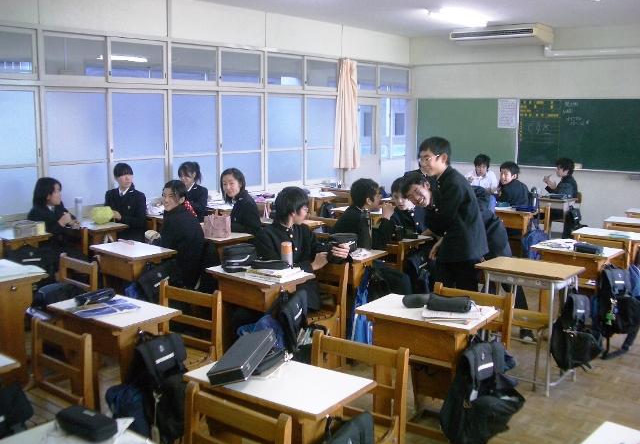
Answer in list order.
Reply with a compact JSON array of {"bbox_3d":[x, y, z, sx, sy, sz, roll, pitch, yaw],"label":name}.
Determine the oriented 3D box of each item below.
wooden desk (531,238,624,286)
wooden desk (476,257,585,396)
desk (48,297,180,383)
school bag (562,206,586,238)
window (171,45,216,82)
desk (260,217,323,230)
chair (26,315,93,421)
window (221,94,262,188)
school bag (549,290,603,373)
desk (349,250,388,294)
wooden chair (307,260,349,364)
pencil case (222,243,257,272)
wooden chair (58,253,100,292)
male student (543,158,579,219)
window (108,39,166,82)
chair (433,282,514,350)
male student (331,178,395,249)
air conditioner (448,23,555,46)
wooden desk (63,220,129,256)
[{"bbox_3d":[1.888,0.563,4.819,0.378,0.765,0.600,-9,13,-44],"label":"wooden desk"},{"bbox_3d":[1.343,0.659,4.200,0.600,0.765,0.378,8,12,41],"label":"wooden desk"},{"bbox_3d":[-1.042,0.814,3.349,0.630,0.739,0.352,7,12,37],"label":"desk"},{"bbox_3d":[3.082,0.045,7.811,0.180,0.440,0.320,10,13,44],"label":"school bag"},{"bbox_3d":[-1.446,-1.814,7.487,0.050,0.430,0.700,8,13,38],"label":"window"},{"bbox_3d":[-0.332,0.384,6.010,0.600,0.770,0.400,8,13,38],"label":"desk"},{"bbox_3d":[-1.286,0.882,2.851,0.450,0.768,0.430,6,11,35],"label":"chair"},{"bbox_3d":[-0.954,-0.987,7.914,0.055,1.146,0.754,8,12,40],"label":"window"},{"bbox_3d":[1.585,0.667,4.016,0.275,0.435,0.180,-6,10,-29],"label":"school bag"},{"bbox_3d":[0.142,0.583,4.715,0.600,0.765,0.378,7,11,37],"label":"desk"},{"bbox_3d":[-0.091,0.666,4.127,0.410,0.800,0.430,6,11,29],"label":"wooden chair"},{"bbox_3d":[-0.524,0.237,4.184,0.185,0.144,0.140,1,9,6],"label":"pencil case"},{"bbox_3d":[-1.746,0.651,4.301,0.450,0.768,0.430,7,12,39],"label":"wooden chair"},{"bbox_3d":[3.057,-0.221,8.229,0.450,1.170,0.600,7,12,40],"label":"male student"},{"bbox_3d":[-1.874,-1.668,6.691,0.055,0.458,0.723,8,12,40],"label":"window"},{"bbox_3d":[0.715,0.778,3.366,0.430,0.800,0.450,5,10,30],"label":"chair"},{"bbox_3d":[0.400,0.309,4.980,0.660,1.270,0.480,3,10,12],"label":"male student"},{"bbox_3d":[2.477,-2.550,8.924,1.290,0.190,0.660,8,12,38],"label":"air conditioner"},{"bbox_3d":[-2.049,0.398,5.912,0.600,0.750,0.370,8,12,38],"label":"wooden desk"}]

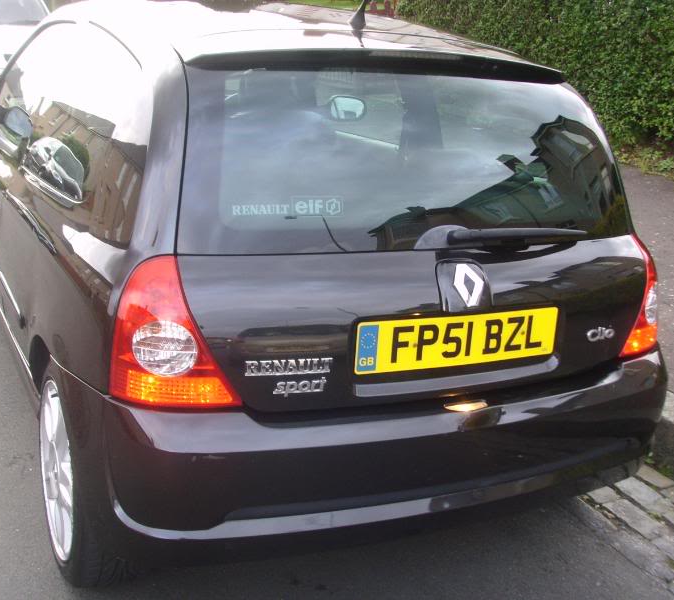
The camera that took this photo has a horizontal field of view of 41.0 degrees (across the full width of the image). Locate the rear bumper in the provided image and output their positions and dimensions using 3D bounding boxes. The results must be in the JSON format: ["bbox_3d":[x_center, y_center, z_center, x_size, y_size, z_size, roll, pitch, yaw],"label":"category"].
[{"bbox_3d":[0.191,0.303,2.150,1.600,0.370,0.400,-4,19,-27],"label":"rear bumper"}]

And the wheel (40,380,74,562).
[{"bbox_3d":[-0.605,0.408,2.231,0.180,0.430,0.430,-4,19,-27],"label":"wheel"}]

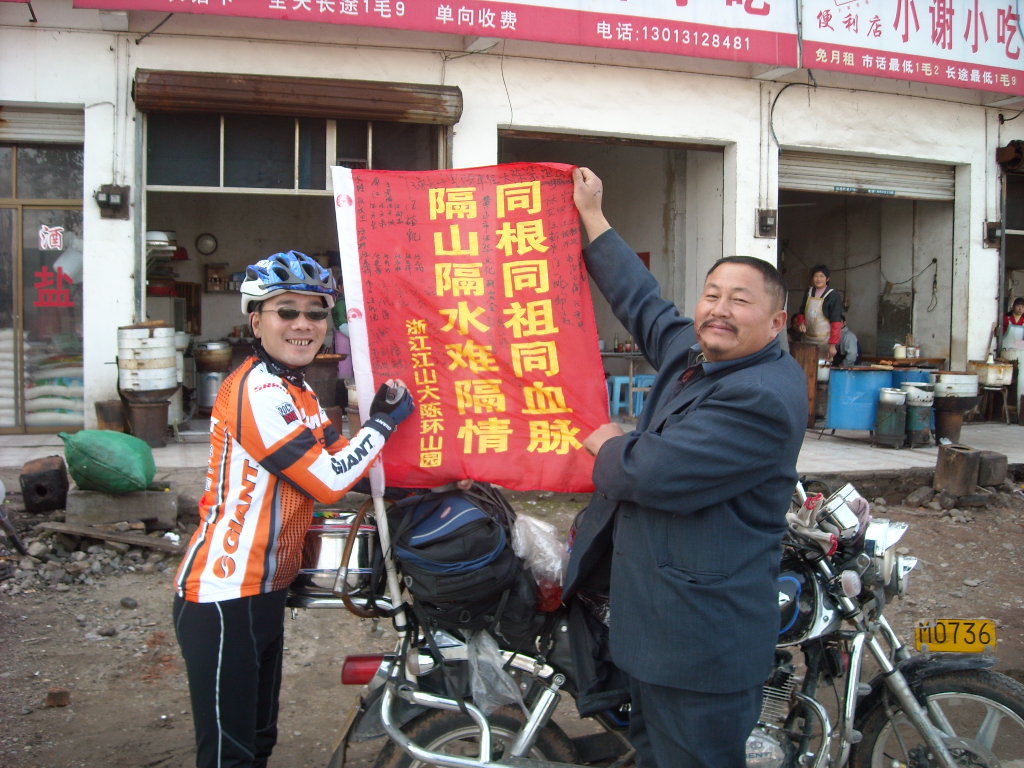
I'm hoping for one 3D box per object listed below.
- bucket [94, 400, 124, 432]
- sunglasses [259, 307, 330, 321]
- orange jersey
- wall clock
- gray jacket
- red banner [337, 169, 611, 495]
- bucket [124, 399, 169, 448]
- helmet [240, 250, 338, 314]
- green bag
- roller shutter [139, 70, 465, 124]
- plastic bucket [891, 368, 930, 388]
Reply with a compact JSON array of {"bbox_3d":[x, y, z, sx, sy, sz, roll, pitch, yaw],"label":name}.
[{"bbox_3d":[-3.520,0.347,9.100,0.320,0.380,0.320,0,3,-16],"label":"bucket"},{"bbox_3d":[-0.533,-0.169,2.549,0.138,0.042,0.135,-1,4,-33],"label":"sunglasses"},{"bbox_3d":[-0.584,0.240,2.600,0.470,0.600,0.440,3,4,32],"label":"orange jersey"},{"bbox_3d":[-3.511,-1.603,11.900,0.280,0.280,0.050,0,3,-16],"label":"wall clock"},{"bbox_3d":[0.409,0.170,2.400,0.500,1.030,0.480,-1,4,-33],"label":"gray jacket"},{"bbox_3d":[-0.107,-0.139,2.600,0.610,0.840,0.100,-5,2,-2],"label":"red banner"},{"bbox_3d":[-3.168,0.363,9.050,0.380,0.410,0.380,0,3,-16],"label":"bucket"},{"bbox_3d":[-0.559,-0.257,2.600,0.215,0.170,0.285,-2,4,-38],"label":"helmet"},{"bbox_3d":[-2.715,0.527,6.950,0.640,0.430,0.460,0,3,-15],"label":"green bag"},{"bbox_3d":[-1.858,-2.558,9.285,2.900,0.360,0.360,0,3,-16],"label":"roller shutter"},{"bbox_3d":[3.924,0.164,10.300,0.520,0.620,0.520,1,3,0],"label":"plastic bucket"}]

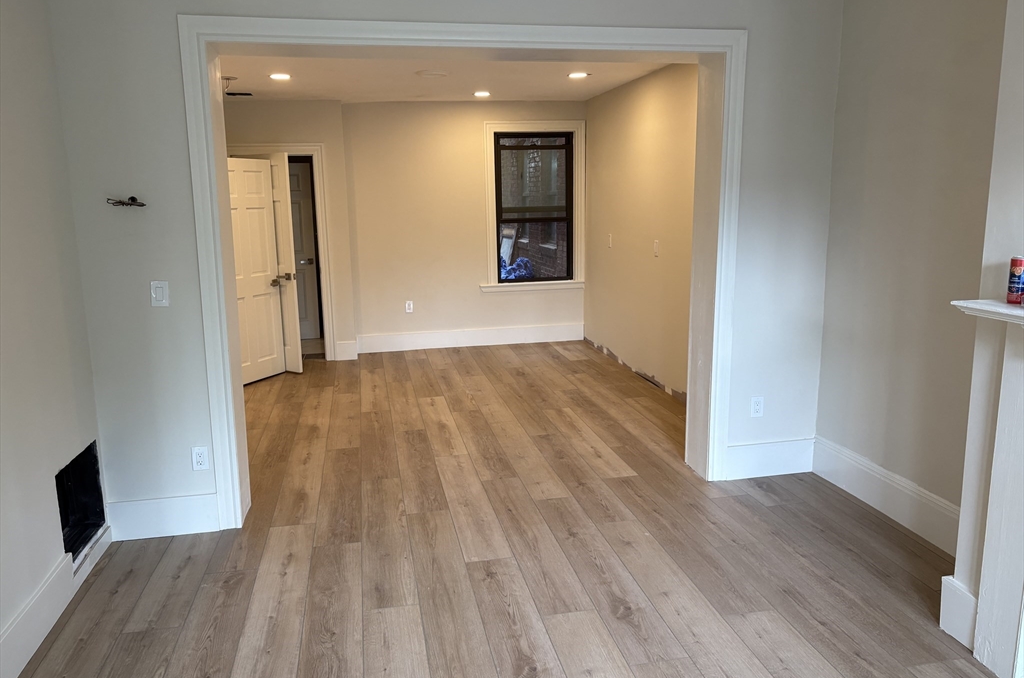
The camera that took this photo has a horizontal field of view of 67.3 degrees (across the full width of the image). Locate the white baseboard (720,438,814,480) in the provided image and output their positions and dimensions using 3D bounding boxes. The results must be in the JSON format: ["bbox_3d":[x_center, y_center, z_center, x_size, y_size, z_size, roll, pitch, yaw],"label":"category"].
[{"bbox_3d":[1.514,0.709,4.515,0.565,0.202,0.025,-3,11,-12],"label":"white baseboard"}]

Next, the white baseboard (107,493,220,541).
[{"bbox_3d":[-1.732,0.881,3.846,0.514,0.202,0.025,-3,11,-12],"label":"white baseboard"}]

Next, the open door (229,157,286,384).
[{"bbox_3d":[-2.352,-0.588,6.796,0.045,1.989,0.800,4,12,24],"label":"open door"}]

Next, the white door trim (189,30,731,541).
[{"bbox_3d":[-0.129,-0.317,3.970,2.787,2.466,0.040,-3,11,-12],"label":"white door trim"}]

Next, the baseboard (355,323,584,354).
[{"bbox_3d":[-0.409,-0.009,8.446,2.530,0.188,0.025,-3,11,-13],"label":"baseboard"}]

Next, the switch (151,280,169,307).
[{"bbox_3d":[-1.668,-0.213,3.649,0.074,0.119,0.012,-3,11,-12],"label":"switch"}]

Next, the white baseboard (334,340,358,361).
[{"bbox_3d":[-1.694,0.123,7.863,0.229,0.183,0.025,-3,11,-12],"label":"white baseboard"}]

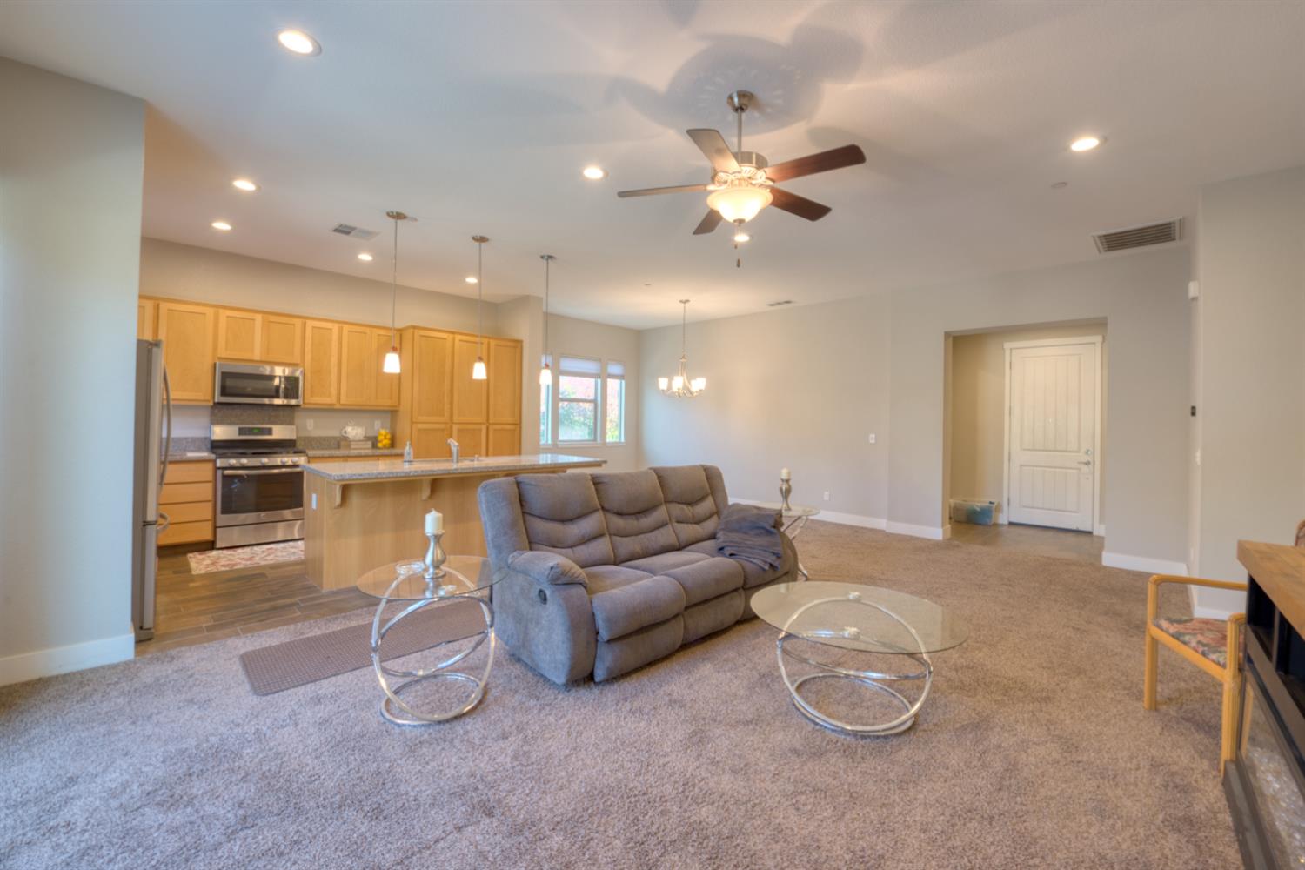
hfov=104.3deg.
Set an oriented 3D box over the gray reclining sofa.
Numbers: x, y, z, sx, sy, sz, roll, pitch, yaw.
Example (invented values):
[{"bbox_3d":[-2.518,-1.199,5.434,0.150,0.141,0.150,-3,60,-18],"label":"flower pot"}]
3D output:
[{"bbox_3d":[0.044,0.729,3.488,2.120,0.970,1.000,0,1,-43],"label":"gray reclining sofa"}]

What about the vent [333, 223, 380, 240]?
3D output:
[{"bbox_3d":[-2.780,-1.889,4.767,0.340,0.030,0.265,0,2,-44],"label":"vent"}]

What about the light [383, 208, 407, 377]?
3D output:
[{"bbox_3d":[-2.217,-1.204,4.383,0.150,1.360,0.150,1,1,45],"label":"light"}]

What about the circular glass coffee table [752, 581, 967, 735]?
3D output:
[{"bbox_3d":[0.912,1.020,2.321,0.900,0.435,0.900,1,1,45],"label":"circular glass coffee table"}]

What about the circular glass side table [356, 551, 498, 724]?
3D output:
[{"bbox_3d":[-1.002,0.942,2.347,0.650,0.590,0.650,1,1,0],"label":"circular glass side table"}]

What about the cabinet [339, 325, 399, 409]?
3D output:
[{"bbox_3d":[-3.567,-0.827,6.339,0.330,1.030,0.680,1,1,45],"label":"cabinet"}]

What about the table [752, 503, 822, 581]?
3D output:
[{"bbox_3d":[1.113,0.934,4.395,0.650,0.590,0.650,1,1,0],"label":"table"}]

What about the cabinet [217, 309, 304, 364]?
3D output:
[{"bbox_3d":[-4.237,-1.032,5.480,0.750,0.525,0.330,0,2,-44],"label":"cabinet"}]

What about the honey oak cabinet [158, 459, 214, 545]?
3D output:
[{"bbox_3d":[-4.602,0.636,4.991,0.420,0.800,0.610,0,2,-44],"label":"honey oak cabinet"}]

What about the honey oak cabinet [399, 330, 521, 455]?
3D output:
[{"bbox_3d":[-2.673,-0.106,7.016,0.650,2.490,1.540,1,1,45],"label":"honey oak cabinet"}]

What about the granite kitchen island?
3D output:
[{"bbox_3d":[-1.693,0.720,4.751,0.930,0.915,2.520,1,1,45],"label":"granite kitchen island"}]

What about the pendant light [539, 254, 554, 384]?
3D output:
[{"bbox_3d":[-1.125,-1.213,5.374,0.135,1.350,0.135,1,1,0],"label":"pendant light"}]

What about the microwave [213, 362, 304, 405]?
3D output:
[{"bbox_3d":[-4.296,-0.540,5.533,0.410,0.410,0.755,1,1,45],"label":"microwave"}]

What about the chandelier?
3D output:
[{"bbox_3d":[0.456,-1.236,7.254,0.680,1.360,0.680,1,1,0],"label":"chandelier"}]

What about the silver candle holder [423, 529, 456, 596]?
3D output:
[{"bbox_3d":[-1.011,0.549,2.353,0.100,0.197,0.100,0,2,-44],"label":"silver candle holder"}]

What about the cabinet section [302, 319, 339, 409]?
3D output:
[{"bbox_3d":[-4.034,-0.844,6.130,0.330,1.020,0.385,2,2,44],"label":"cabinet section"}]

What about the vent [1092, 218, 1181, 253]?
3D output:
[{"bbox_3d":[4.290,-1.728,4.487,0.720,0.030,0.550,0,2,-44],"label":"vent"}]

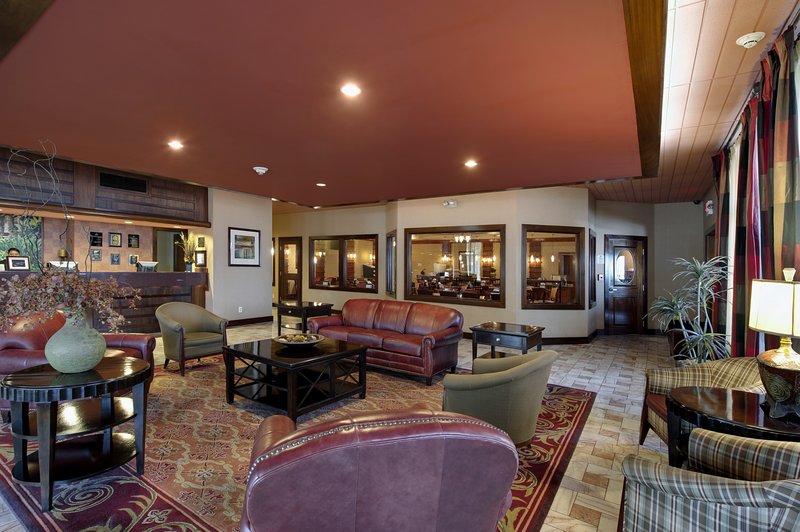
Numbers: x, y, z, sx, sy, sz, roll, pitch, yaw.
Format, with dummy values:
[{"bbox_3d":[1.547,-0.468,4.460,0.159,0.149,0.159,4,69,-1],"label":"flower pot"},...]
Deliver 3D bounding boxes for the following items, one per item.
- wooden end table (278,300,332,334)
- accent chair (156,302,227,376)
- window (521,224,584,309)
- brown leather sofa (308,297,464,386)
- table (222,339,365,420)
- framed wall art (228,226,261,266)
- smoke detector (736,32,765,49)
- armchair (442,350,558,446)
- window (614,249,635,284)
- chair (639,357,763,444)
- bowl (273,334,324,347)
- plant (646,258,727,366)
[{"bbox_3d":[-1.773,1.045,7.007,0.770,0.670,0.730,1,0,34],"label":"wooden end table"},{"bbox_3d":[-2.790,0.934,5.065,0.760,0.845,0.730,1,0,34],"label":"accent chair"},{"bbox_3d":[2.898,0.036,7.131,1.314,1.578,0.120,1,0,-11],"label":"window"},{"bbox_3d":[-0.201,0.971,5.332,2.156,0.889,0.894,1,0,34],"label":"brown leather sofa"},{"bbox_3d":[-1.053,1.126,3.903,1.027,0.540,1.022,1,0,34],"label":"table"},{"bbox_3d":[-3.498,-0.410,8.558,0.035,0.870,0.816,1,0,34],"label":"framed wall art"},{"bbox_3d":[2.275,-1.457,2.448,0.138,0.045,0.138,1,0,34],"label":"smoke detector"},{"bbox_3d":[0.788,1.016,2.834,0.770,0.845,0.730,1,0,34],"label":"armchair"},{"bbox_3d":[4.996,0.014,8.382,0.513,0.799,0.050,1,0,-11],"label":"window"},{"bbox_3d":[2.310,1.053,2.720,0.760,0.840,0.700,1,0,8],"label":"chair"},{"bbox_3d":[-1.048,0.811,3.932,0.525,0.090,0.525,1,0,0],"label":"bowl"},{"bbox_3d":[3.412,0.688,4.450,0.950,1.620,0.920,1,0,34],"label":"plant"}]

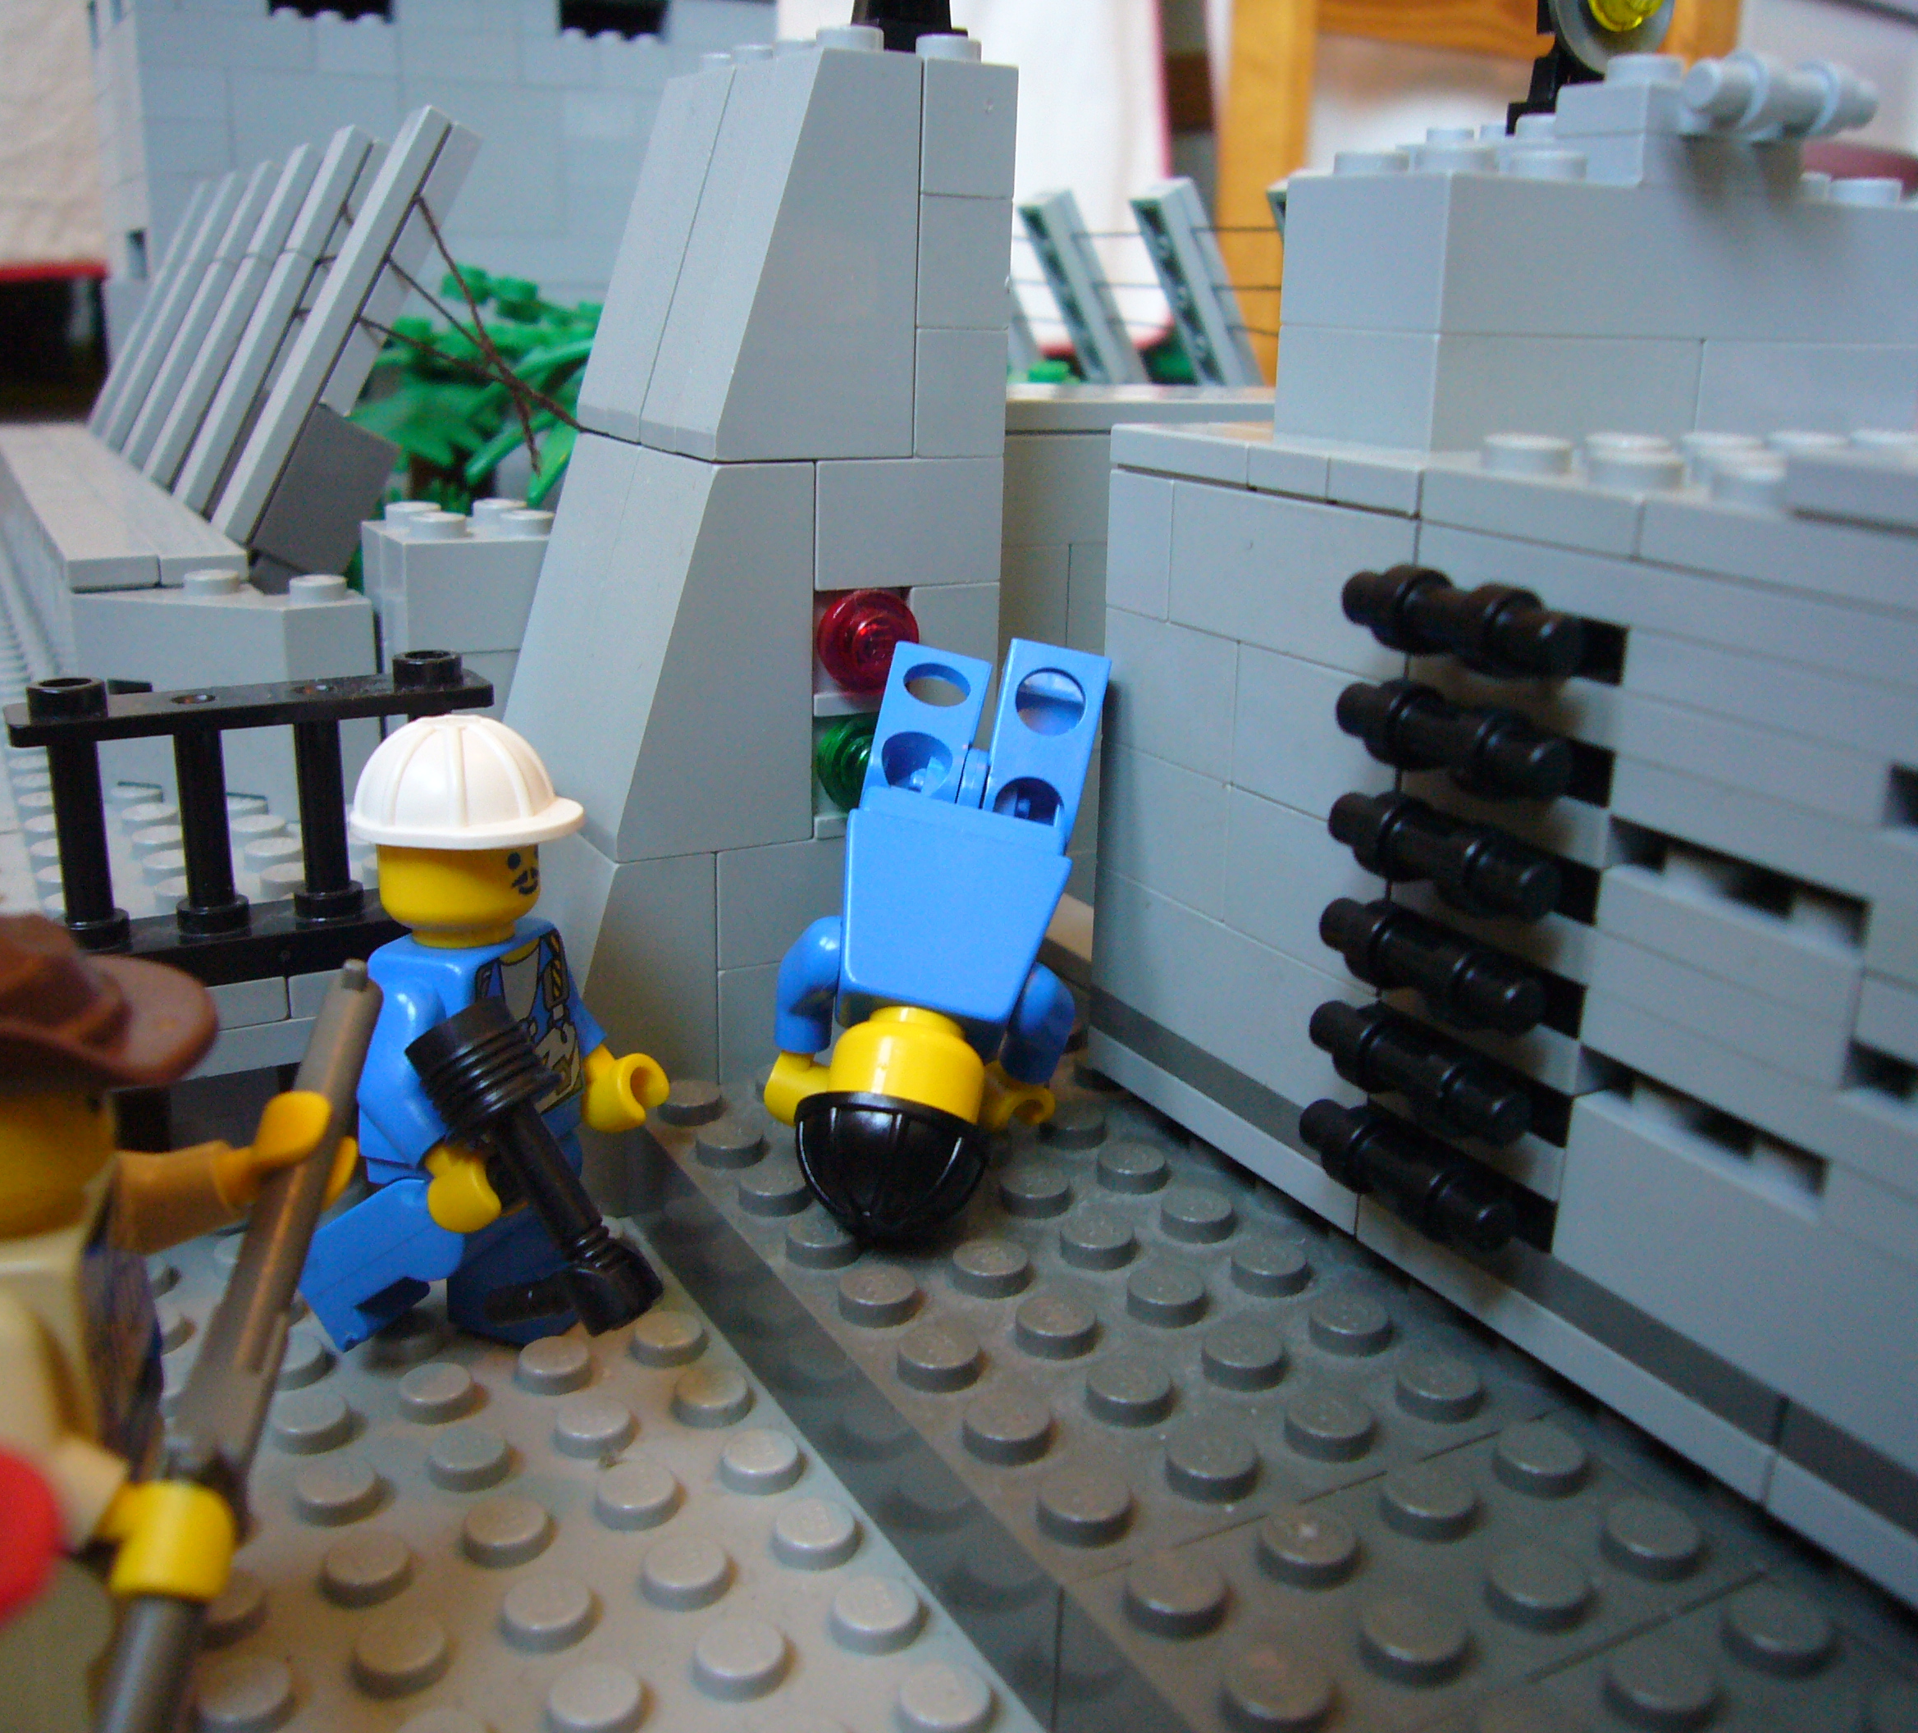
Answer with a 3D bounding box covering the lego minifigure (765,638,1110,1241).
[{"bbox_3d":[-0.001,0.003,0.134,0.021,0.042,0.017,12,-21,-1],"label":"lego minifigure"}]

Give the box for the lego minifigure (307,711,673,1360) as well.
[{"bbox_3d":[-0.031,0.012,0.122,0.022,0.042,0.024,6,17,16],"label":"lego minifigure"}]

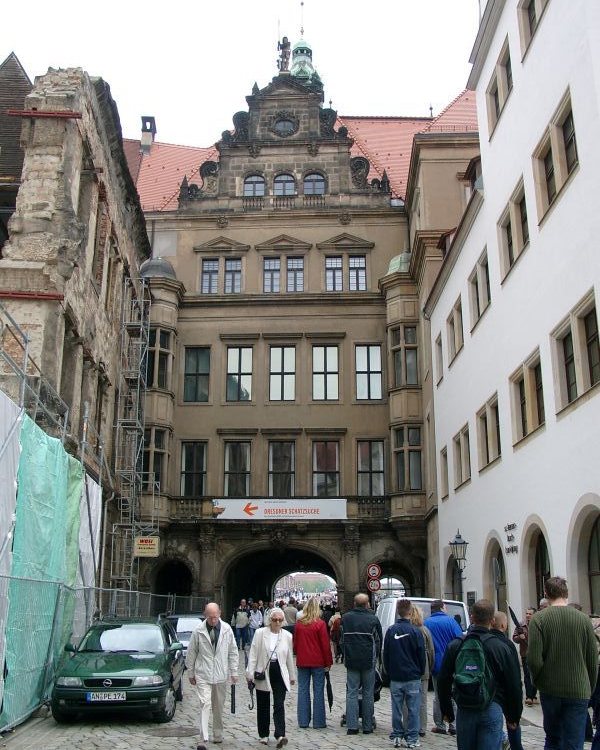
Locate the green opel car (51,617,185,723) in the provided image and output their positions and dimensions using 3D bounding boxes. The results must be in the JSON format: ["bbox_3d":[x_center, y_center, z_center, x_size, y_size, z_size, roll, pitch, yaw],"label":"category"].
[{"bbox_3d":[-2.676,4.580,12.430,1.710,1.450,4.240,1,-17,-4],"label":"green opel car"}]

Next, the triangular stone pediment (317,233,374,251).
[{"bbox_3d":[2.409,-7.014,41.598,3.050,0.950,0.500,-1,-16,4],"label":"triangular stone pediment"}]

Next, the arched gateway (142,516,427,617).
[{"bbox_3d":[-0.884,9.532,37.545,13.900,5.550,2.200,-1,-16,4],"label":"arched gateway"}]

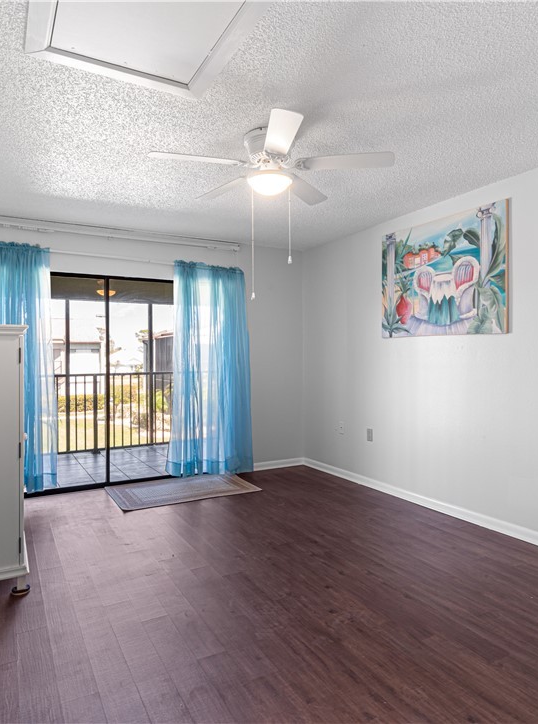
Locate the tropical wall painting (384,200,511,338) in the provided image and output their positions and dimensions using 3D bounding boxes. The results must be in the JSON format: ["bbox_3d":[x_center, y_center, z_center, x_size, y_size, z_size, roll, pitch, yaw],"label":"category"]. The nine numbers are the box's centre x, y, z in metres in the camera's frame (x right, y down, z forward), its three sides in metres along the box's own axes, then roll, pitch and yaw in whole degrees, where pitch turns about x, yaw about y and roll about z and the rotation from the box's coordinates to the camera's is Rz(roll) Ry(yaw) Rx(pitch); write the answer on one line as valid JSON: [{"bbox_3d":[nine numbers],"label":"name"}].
[{"bbox_3d":[1.329,-0.673,3.599,0.030,0.930,1.170,0,0,-31],"label":"tropical wall painting"}]

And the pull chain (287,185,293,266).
[{"bbox_3d":[0.117,-0.760,2.510,0.020,0.445,0.020,0,0,0],"label":"pull chain"}]

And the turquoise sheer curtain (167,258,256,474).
[{"bbox_3d":[-0.585,0.088,4.638,0.939,2.176,0.130,0,0,-27],"label":"turquoise sheer curtain"}]

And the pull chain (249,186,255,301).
[{"bbox_3d":[-0.097,-0.663,2.510,0.020,0.640,0.020,0,0,0],"label":"pull chain"}]

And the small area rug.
[{"bbox_3d":[-0.779,1.186,4.229,1.280,0.012,0.760,0,0,-28],"label":"small area rug"}]

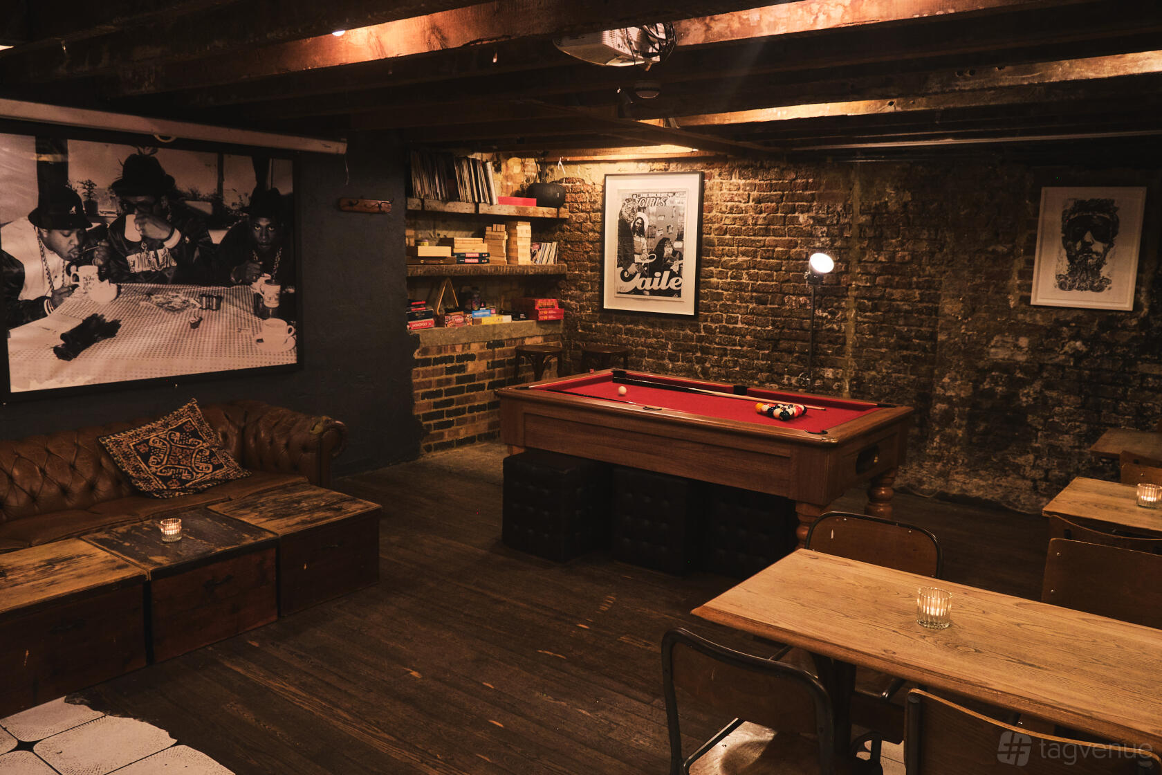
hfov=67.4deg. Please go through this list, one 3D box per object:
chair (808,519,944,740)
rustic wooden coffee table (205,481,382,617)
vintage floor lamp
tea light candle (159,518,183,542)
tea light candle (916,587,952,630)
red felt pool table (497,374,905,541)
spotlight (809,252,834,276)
[{"bbox_3d":[0.760,0.805,2.457,0.390,0.790,0.450,8,11,35],"label":"chair"},{"bbox_3d":[-1.325,0.730,4.041,0.604,0.348,0.530,9,12,39],"label":"rustic wooden coffee table"},{"bbox_3d":[1.524,-0.105,5.757,0.300,1.555,0.300,0,9,-7],"label":"vintage floor lamp"},{"bbox_3d":[-1.658,0.576,3.524,0.081,0.071,0.081,1,9,0],"label":"tea light candle"},{"bbox_3d":[0.807,0.504,1.991,0.071,0.073,0.071,8,11,35],"label":"tea light candle"},{"bbox_3d":[0.611,0.462,4.577,1.863,0.808,1.094,8,11,36],"label":"red felt pool table"},{"bbox_3d":[1.502,-0.752,5.488,0.155,0.155,0.100,0,-32,-9],"label":"spotlight"}]

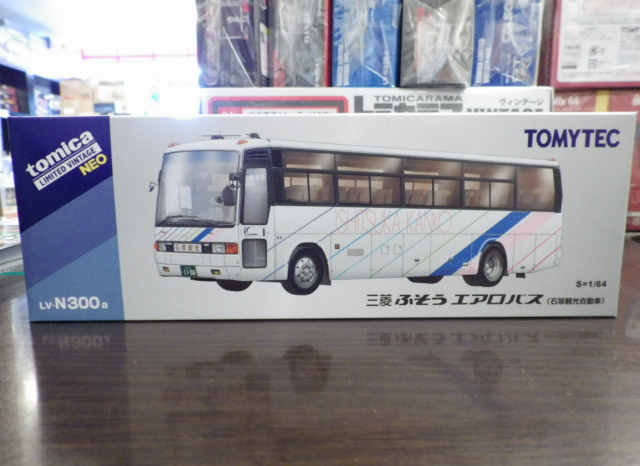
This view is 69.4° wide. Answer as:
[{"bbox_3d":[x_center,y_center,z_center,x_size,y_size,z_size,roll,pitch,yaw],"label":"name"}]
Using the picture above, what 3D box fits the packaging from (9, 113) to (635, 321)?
[{"bbox_3d":[0.001,-0.008,0.187,0.212,0.071,0.052,0,9,0],"label":"packaging"}]

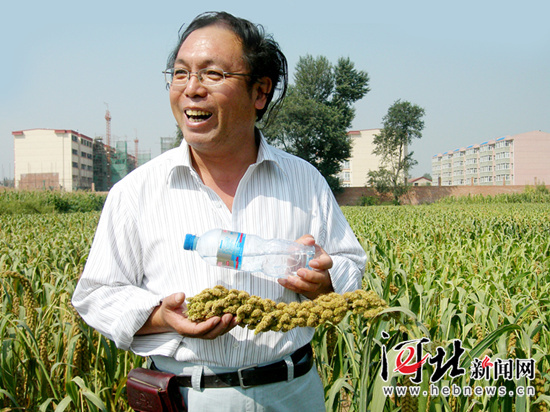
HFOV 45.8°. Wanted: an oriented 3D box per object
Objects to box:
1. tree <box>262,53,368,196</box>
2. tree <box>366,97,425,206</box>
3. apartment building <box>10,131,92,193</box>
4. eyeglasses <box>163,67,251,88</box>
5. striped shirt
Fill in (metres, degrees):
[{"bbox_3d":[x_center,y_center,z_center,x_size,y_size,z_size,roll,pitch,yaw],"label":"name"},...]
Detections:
[{"bbox_3d":[3.168,-5.998,55.000,9.799,13.599,8.623,0,1,0],"label":"tree"},{"bbox_3d":[10.263,-4.140,55.000,4.899,9.882,4.507,0,1,0],"label":"tree"},{"bbox_3d":[-51.500,-8.500,154.000,13.000,16.800,20.000,0,1,-2],"label":"apartment building"},{"bbox_3d":[-0.112,-0.240,1.225,0.142,0.044,0.135,8,10,31],"label":"eyeglasses"},{"bbox_3d":[-0.110,0.078,1.300,0.585,0.475,0.360,0,1,-7],"label":"striped shirt"}]

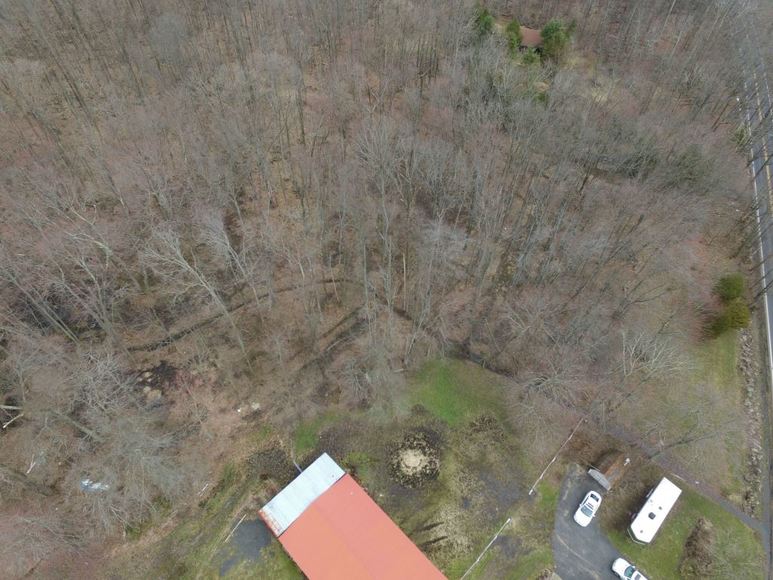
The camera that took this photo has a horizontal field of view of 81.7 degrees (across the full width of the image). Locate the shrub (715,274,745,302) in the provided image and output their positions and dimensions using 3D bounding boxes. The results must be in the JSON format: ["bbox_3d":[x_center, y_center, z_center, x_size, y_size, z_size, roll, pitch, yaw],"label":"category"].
[{"bbox_3d":[60.400,-0.200,78.700,4.070,5.350,4.070,0,50,0],"label":"shrub"}]

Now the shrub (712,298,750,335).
[{"bbox_3d":[57.000,4.400,73.900,4.890,6.470,4.890,0,50,0],"label":"shrub"}]

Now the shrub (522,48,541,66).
[{"bbox_3d":[45.800,-73.500,141.200,5.240,5.190,5.240,0,50,0],"label":"shrub"}]

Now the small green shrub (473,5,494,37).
[{"bbox_3d":[33.500,-92.200,154.200,7.350,9.690,7.350,0,50,0],"label":"small green shrub"}]

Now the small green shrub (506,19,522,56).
[{"bbox_3d":[41.100,-81.100,143.700,4.420,11.210,4.420,0,50,0],"label":"small green shrub"}]

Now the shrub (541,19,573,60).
[{"bbox_3d":[53.900,-79.400,141.900,9.280,11.930,9.280,0,50,0],"label":"shrub"}]

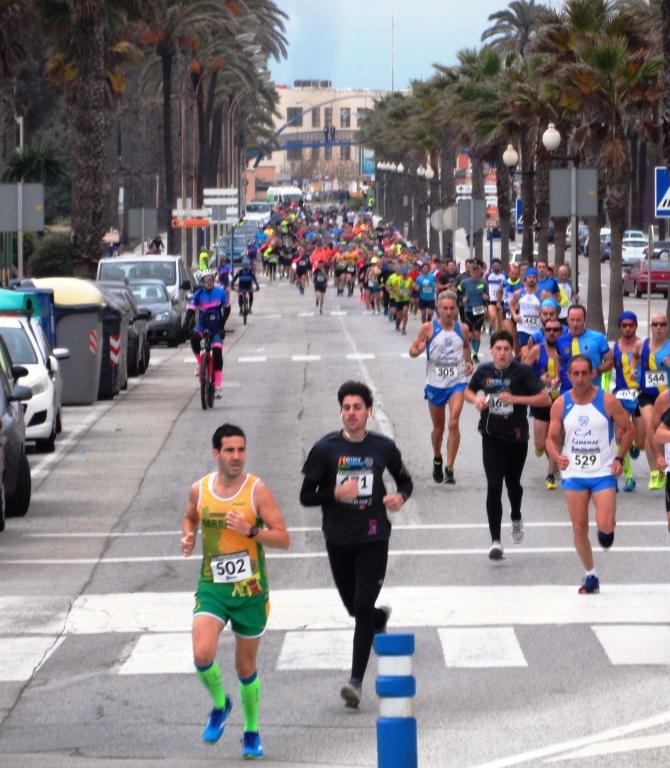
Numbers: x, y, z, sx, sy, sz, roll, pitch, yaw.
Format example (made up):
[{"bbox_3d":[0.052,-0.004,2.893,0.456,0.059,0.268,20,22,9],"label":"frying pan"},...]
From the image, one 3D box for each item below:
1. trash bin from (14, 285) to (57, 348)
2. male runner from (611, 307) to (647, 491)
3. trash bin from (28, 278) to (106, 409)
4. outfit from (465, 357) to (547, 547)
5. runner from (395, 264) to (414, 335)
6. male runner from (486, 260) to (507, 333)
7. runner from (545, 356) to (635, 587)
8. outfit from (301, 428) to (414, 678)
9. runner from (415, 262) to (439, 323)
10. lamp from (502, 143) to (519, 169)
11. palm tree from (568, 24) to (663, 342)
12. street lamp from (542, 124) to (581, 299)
[{"bbox_3d":[-4.125,-0.434,114.000,1.300,1.700,1.600,0,1,0],"label":"trash bin"},{"bbox_3d":[2.798,0.166,86.000,0.500,1.710,0.700,0,1,0],"label":"male runner"},{"bbox_3d":[-3.850,-0.594,126.500,1.280,1.760,1.650,0,1,0],"label":"trash bin"},{"bbox_3d":[1.266,0.497,66.600,0.560,1.330,0.520,0,1,0],"label":"outfit"},{"bbox_3d":[1.662,-1.999,218.000,0.480,1.640,0.600,0,1,0],"label":"runner"},{"bbox_3d":[3.167,-1.598,177.500,0.520,1.700,0.600,0,1,0],"label":"male runner"},{"bbox_3d":[1.739,0.613,61.600,0.570,1.640,0.750,0,1,0],"label":"runner"},{"bbox_3d":[0.111,0.894,46.900,0.580,1.300,0.650,0,1,0],"label":"outfit"},{"bbox_3d":[2.226,-2.068,219.000,0.580,1.680,0.650,0,1,0],"label":"runner"},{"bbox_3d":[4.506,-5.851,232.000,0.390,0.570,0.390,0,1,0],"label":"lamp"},{"bbox_3d":[5.660,-4.011,182.000,2.100,6.300,2.100,0,1,0],"label":"palm tree"},{"bbox_3d":[5.367,-3.842,214.000,0.900,4.650,0.420,0,1,0],"label":"street lamp"}]

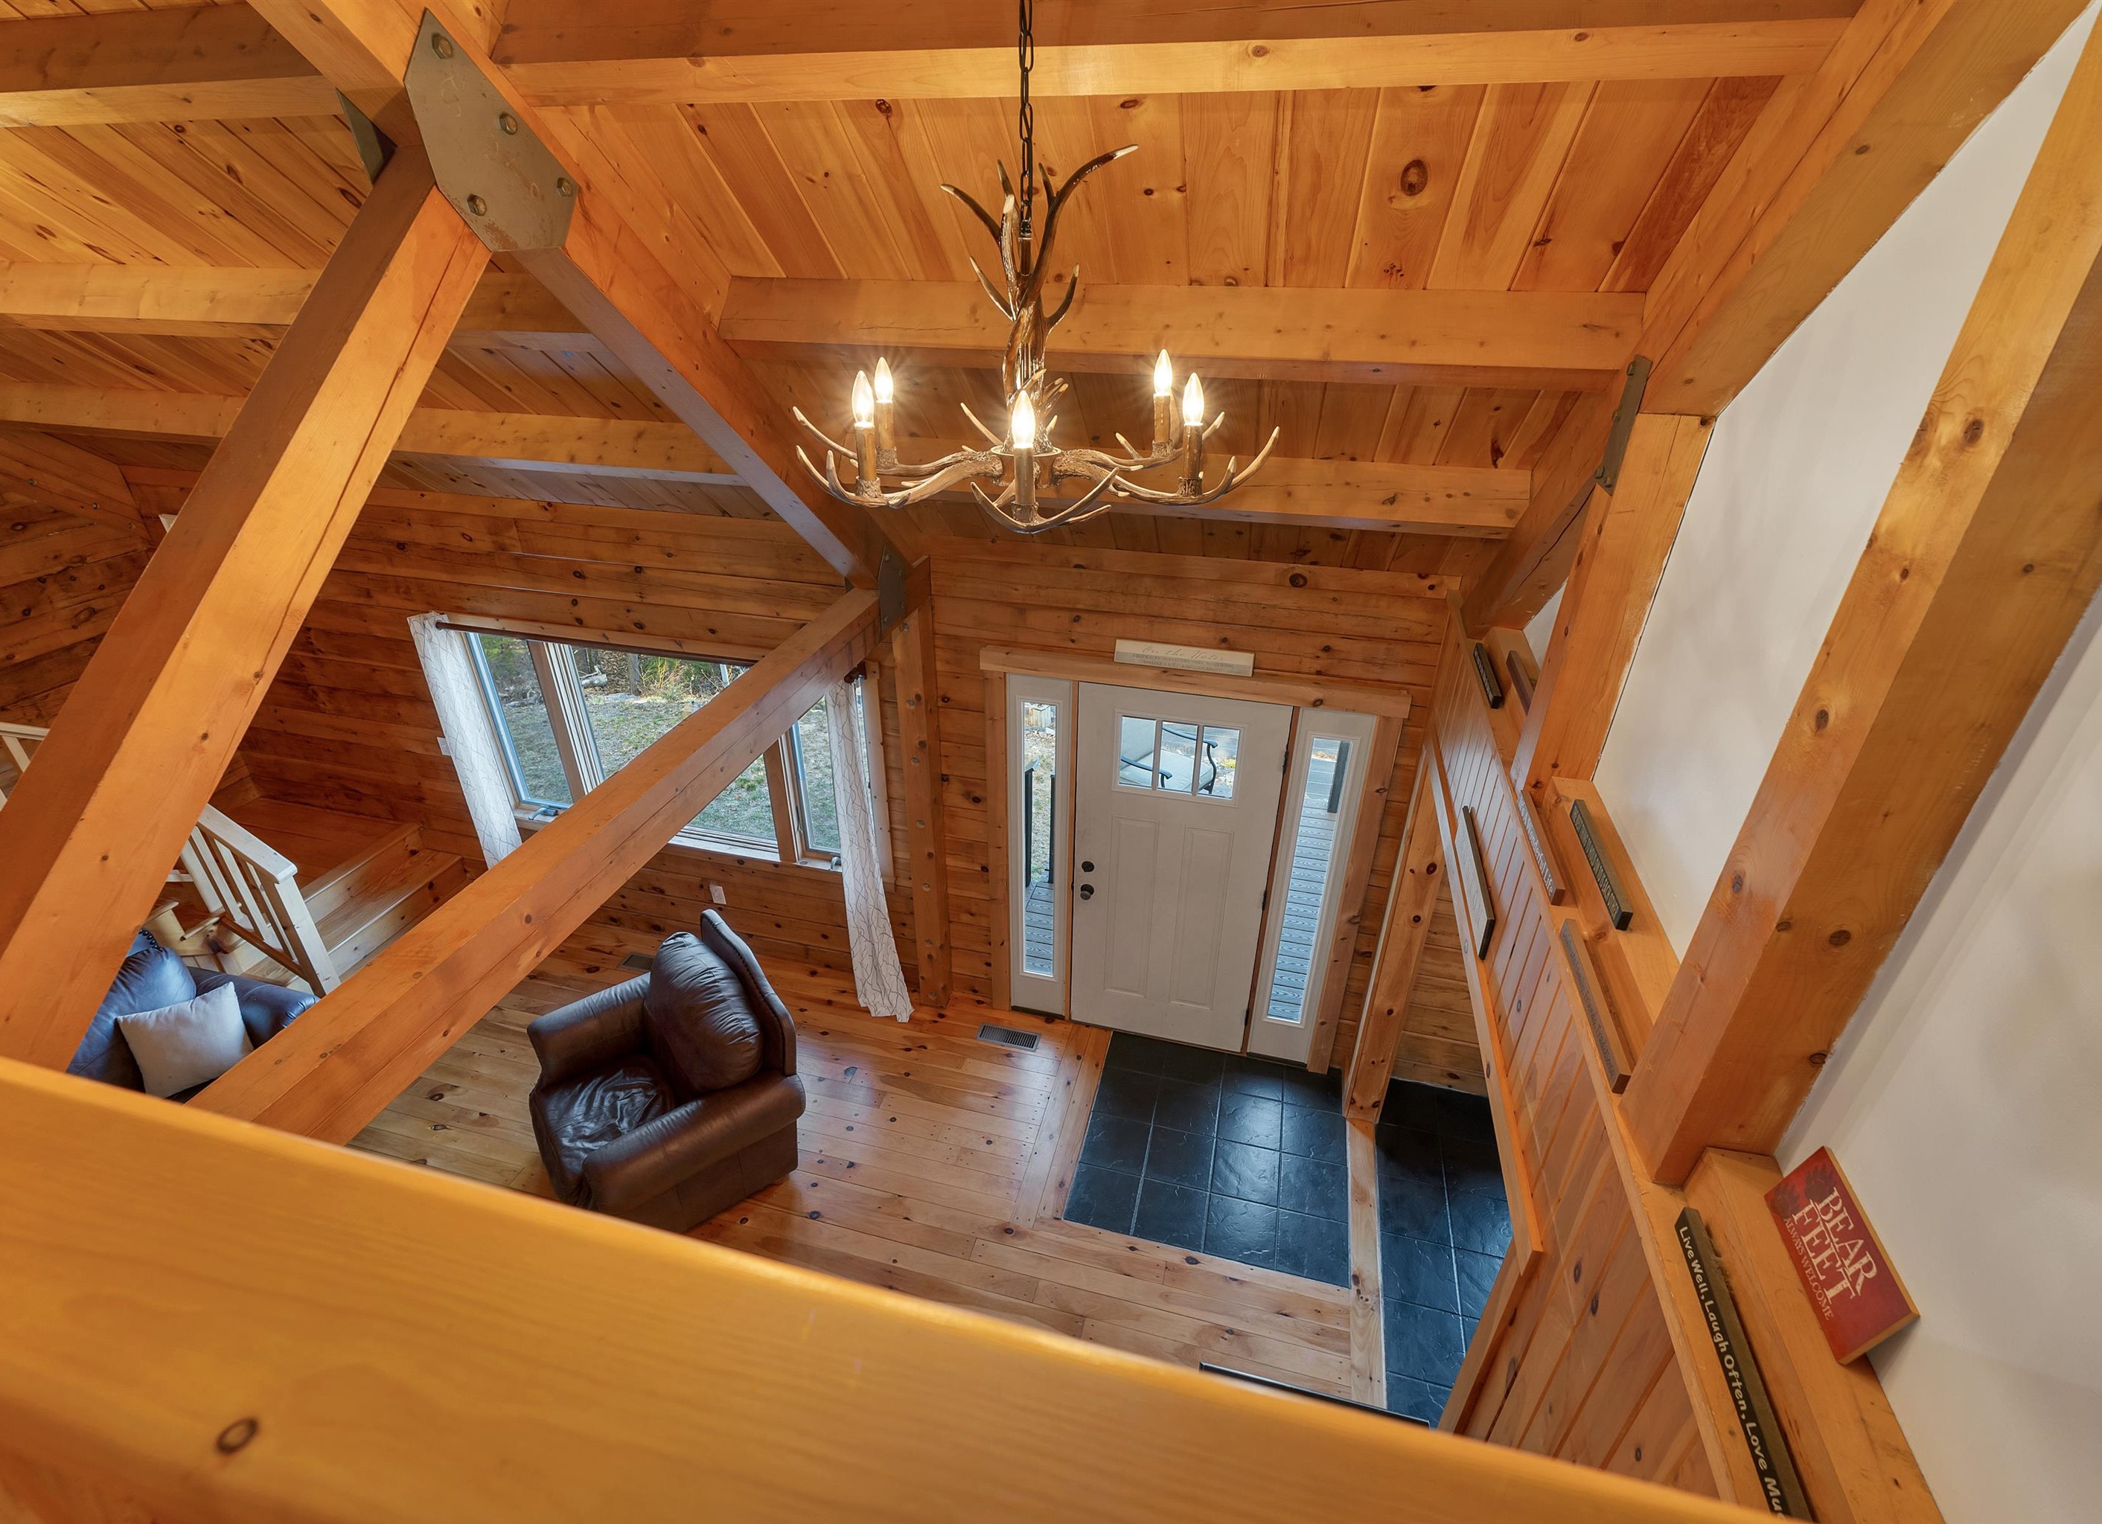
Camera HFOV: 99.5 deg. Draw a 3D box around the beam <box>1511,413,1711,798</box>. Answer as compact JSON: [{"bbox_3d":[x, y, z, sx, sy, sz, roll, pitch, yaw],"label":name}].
[{"bbox_3d":[1.308,-0.344,2.118,0.148,0.929,0.141,7,30,13],"label":"beam"}]

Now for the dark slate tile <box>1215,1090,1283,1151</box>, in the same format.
[{"bbox_3d":[0.988,1.780,4.413,0.297,0.013,0.297,7,30,13],"label":"dark slate tile"}]

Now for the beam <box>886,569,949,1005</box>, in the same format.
[{"bbox_3d":[-0.630,0.316,4.449,0.135,2.420,0.130,7,31,12],"label":"beam"}]

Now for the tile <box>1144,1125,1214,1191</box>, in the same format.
[{"bbox_3d":[0.615,1.875,4.204,0.305,0.012,0.291,7,31,12],"label":"tile"}]

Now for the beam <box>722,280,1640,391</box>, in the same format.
[{"bbox_3d":[0.205,-1.034,2.137,2.130,0.180,0.100,7,-8,12],"label":"beam"}]

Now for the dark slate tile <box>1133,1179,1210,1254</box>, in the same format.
[{"bbox_3d":[0.544,2.019,3.960,0.305,0.012,0.285,7,31,12],"label":"dark slate tile"}]

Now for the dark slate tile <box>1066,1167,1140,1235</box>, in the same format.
[{"bbox_3d":[0.243,1.986,4.036,0.311,0.013,0.292,7,30,13],"label":"dark slate tile"}]

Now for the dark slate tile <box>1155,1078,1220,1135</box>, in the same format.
[{"bbox_3d":[0.684,1.734,4.446,0.305,0.012,0.278,7,31,12],"label":"dark slate tile"}]

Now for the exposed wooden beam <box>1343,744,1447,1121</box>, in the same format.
[{"bbox_3d":[1.565,0.842,4.011,0.167,2.020,0.202,7,30,13],"label":"exposed wooden beam"}]

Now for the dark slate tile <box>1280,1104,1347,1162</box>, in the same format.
[{"bbox_3d":[1.285,1.819,4.343,0.306,0.013,0.297,7,30,13],"label":"dark slate tile"}]

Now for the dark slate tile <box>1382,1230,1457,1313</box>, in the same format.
[{"bbox_3d":[1.551,2.153,3.737,0.291,0.012,0.283,7,31,12],"label":"dark slate tile"}]

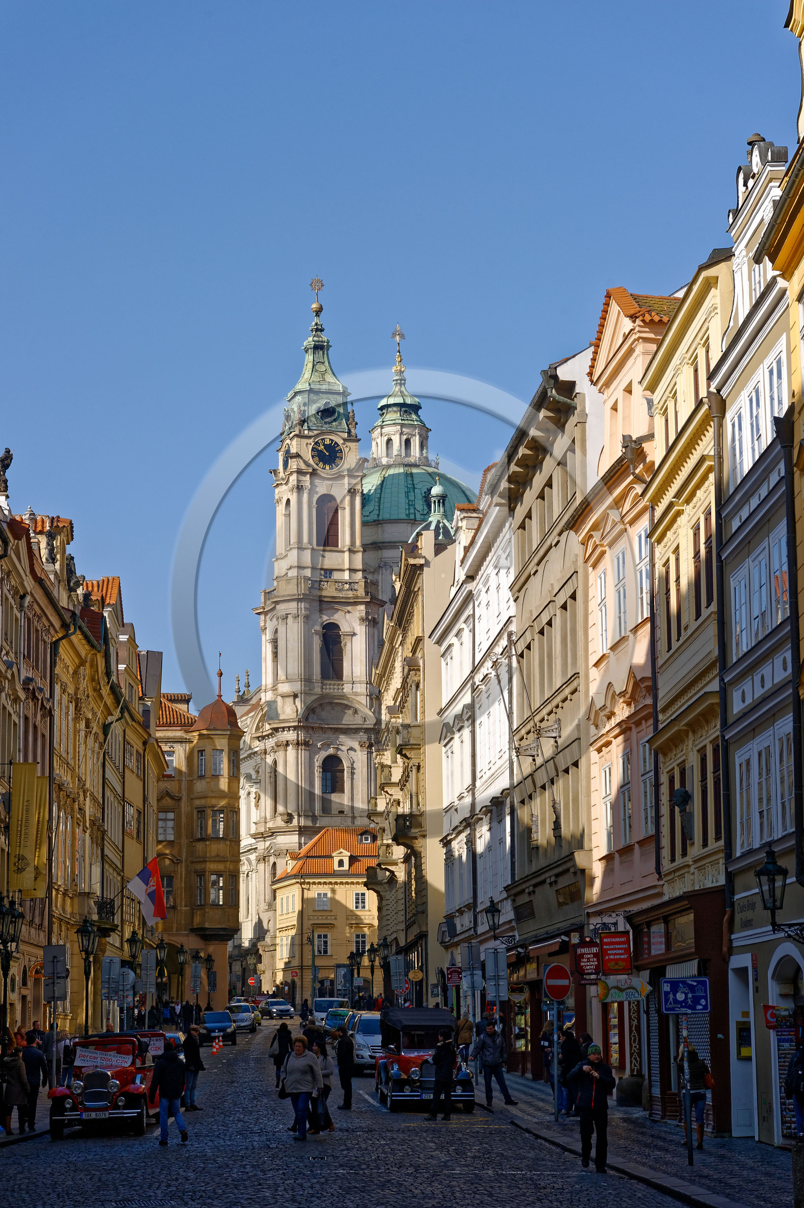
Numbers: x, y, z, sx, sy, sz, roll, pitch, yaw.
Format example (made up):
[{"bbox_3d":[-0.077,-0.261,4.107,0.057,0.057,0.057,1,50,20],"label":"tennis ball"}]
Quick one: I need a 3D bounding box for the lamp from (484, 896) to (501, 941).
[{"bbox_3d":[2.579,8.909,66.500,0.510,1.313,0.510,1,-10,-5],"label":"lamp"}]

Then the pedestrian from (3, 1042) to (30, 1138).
[{"bbox_3d":[-7.167,9.025,43.644,0.420,1.600,0.500,9,-14,-44],"label":"pedestrian"}]

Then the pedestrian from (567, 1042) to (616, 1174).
[{"bbox_3d":[2.682,7.114,33.200,0.660,1.783,0.450,0,-10,-2],"label":"pedestrian"}]

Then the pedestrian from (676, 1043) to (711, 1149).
[{"bbox_3d":[4.610,7.758,37.000,0.540,1.624,0.420,1,-10,-8],"label":"pedestrian"}]

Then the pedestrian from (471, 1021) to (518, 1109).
[{"bbox_3d":[1.885,9.452,48.253,0.880,1.720,0.480,-6,-11,26],"label":"pedestrian"}]

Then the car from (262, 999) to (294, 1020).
[{"bbox_3d":[-9.390,30.071,174.381,1.810,1.470,4.700,2,-11,-14],"label":"car"}]

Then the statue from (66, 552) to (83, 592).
[{"bbox_3d":[-13.555,-1.318,97.149,0.600,1.650,0.700,0,-10,-3],"label":"statue"}]

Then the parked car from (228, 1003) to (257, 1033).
[{"bbox_3d":[-8.733,22.243,126.206,1.760,1.500,4.200,0,-10,-2],"label":"parked car"}]

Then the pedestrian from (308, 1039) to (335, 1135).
[{"bbox_3d":[-1.476,8.783,42.700,0.480,1.674,0.500,8,-13,-40],"label":"pedestrian"}]

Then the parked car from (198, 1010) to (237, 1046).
[{"bbox_3d":[-8.276,19.097,105.572,1.650,1.430,3.950,0,-10,-4],"label":"parked car"}]

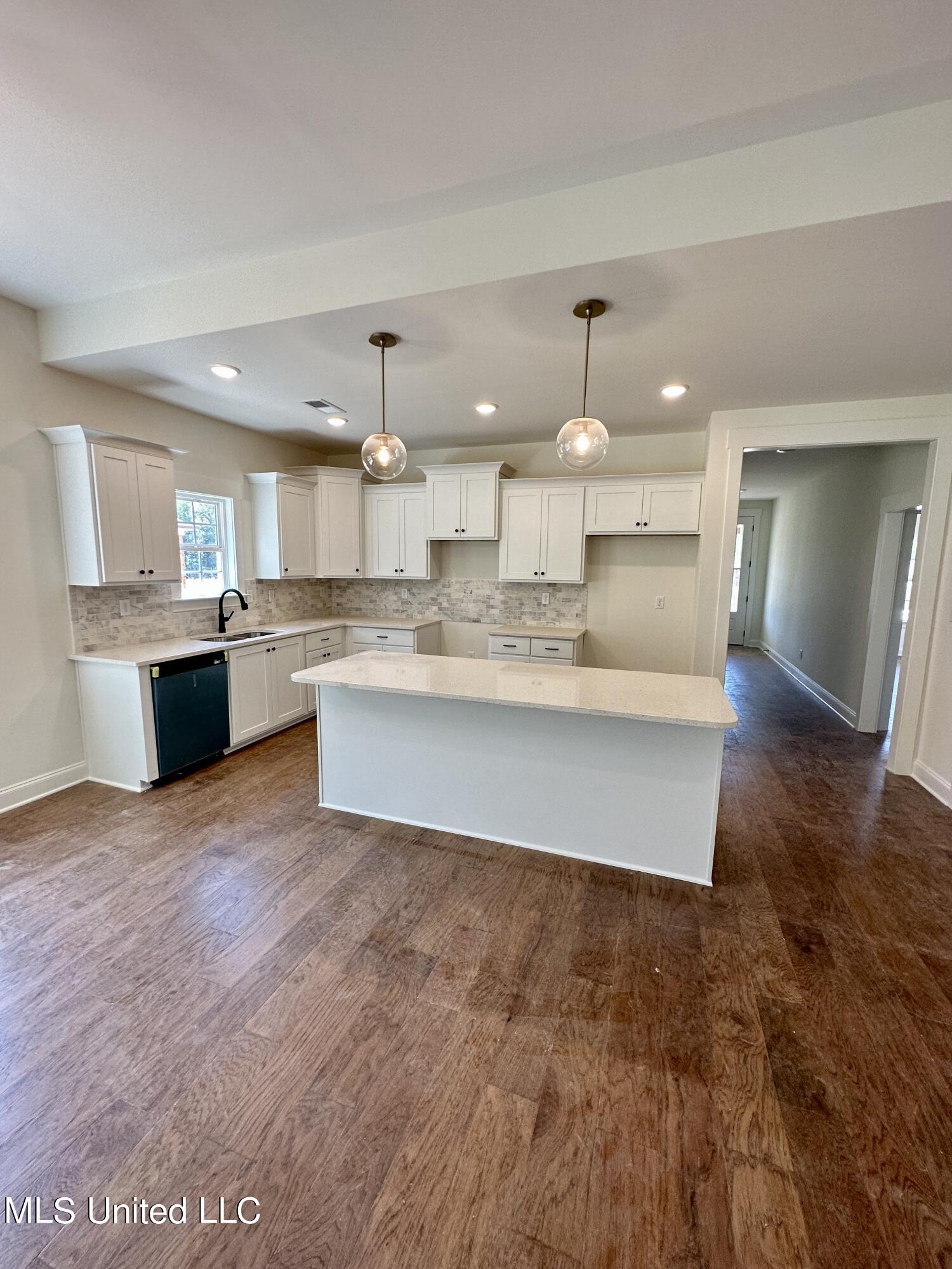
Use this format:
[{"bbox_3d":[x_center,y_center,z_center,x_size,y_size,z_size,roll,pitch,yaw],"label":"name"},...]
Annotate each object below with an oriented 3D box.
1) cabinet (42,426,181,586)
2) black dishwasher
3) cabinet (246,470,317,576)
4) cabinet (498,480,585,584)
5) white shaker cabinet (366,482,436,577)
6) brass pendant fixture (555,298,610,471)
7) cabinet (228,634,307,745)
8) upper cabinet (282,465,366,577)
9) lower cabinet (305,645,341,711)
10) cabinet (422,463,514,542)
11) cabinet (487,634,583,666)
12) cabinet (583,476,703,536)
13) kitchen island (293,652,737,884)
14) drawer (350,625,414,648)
[{"bbox_3d":[-2.434,-0.836,3.571,0.367,0.967,0.727,4,8,19],"label":"cabinet"},{"bbox_3d":[-2.297,0.566,3.801,0.599,0.840,0.617,4,9,20],"label":"black dishwasher"},{"bbox_3d":[-1.873,-1.031,5.039,0.350,0.958,0.570,4,9,20],"label":"cabinet"},{"bbox_3d":[0.675,-0.992,5.025,0.826,0.967,0.390,4,8,19],"label":"cabinet"},{"bbox_3d":[-0.817,-1.087,5.551,0.808,0.967,0.390,4,8,19],"label":"white shaker cabinet"},{"bbox_3d":[0.524,-1.167,2.449,0.250,0.752,0.250,4,8,19],"label":"brass pendant fixture"},{"bbox_3d":[-2.055,0.458,4.454,0.650,0.811,0.914,4,8,19],"label":"cabinet"},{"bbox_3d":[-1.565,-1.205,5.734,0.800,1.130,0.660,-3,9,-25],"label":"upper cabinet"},{"bbox_3d":[-1.761,0.417,5.224,0.589,0.605,0.560,4,9,20],"label":"lower cabinet"},{"bbox_3d":[-0.088,-1.300,5.151,0.885,0.704,0.385,4,9,20],"label":"cabinet"},{"bbox_3d":[0.616,0.425,5.108,0.819,0.856,0.627,4,8,19],"label":"cabinet"},{"bbox_3d":[1.499,-1.137,4.598,0.954,0.510,0.350,4,9,20],"label":"cabinet"},{"bbox_3d":[0.172,0.698,3.040,2.325,0.914,0.949,4,9,19],"label":"kitchen island"},{"bbox_3d":[-0.857,-0.005,5.461,0.712,0.167,0.520,4,9,20],"label":"drawer"}]

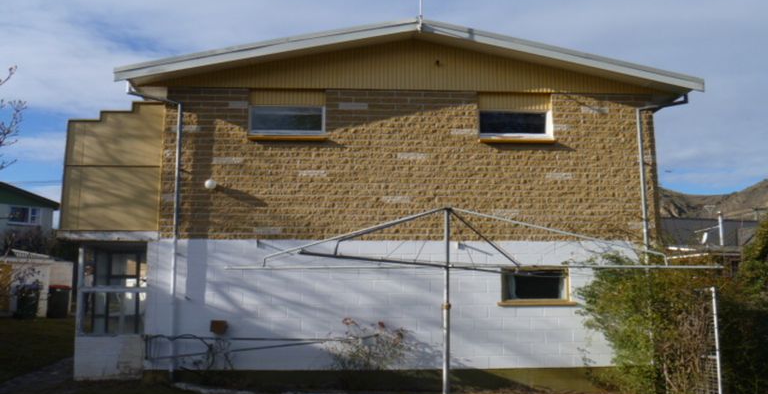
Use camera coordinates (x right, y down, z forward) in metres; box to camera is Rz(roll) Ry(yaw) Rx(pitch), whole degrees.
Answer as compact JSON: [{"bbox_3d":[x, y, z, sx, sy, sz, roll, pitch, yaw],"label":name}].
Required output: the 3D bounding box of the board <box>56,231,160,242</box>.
[{"bbox_3d":[-4.280,0.604,11.600,1.554,0.144,0.060,0,-9,-4],"label":"board"}]

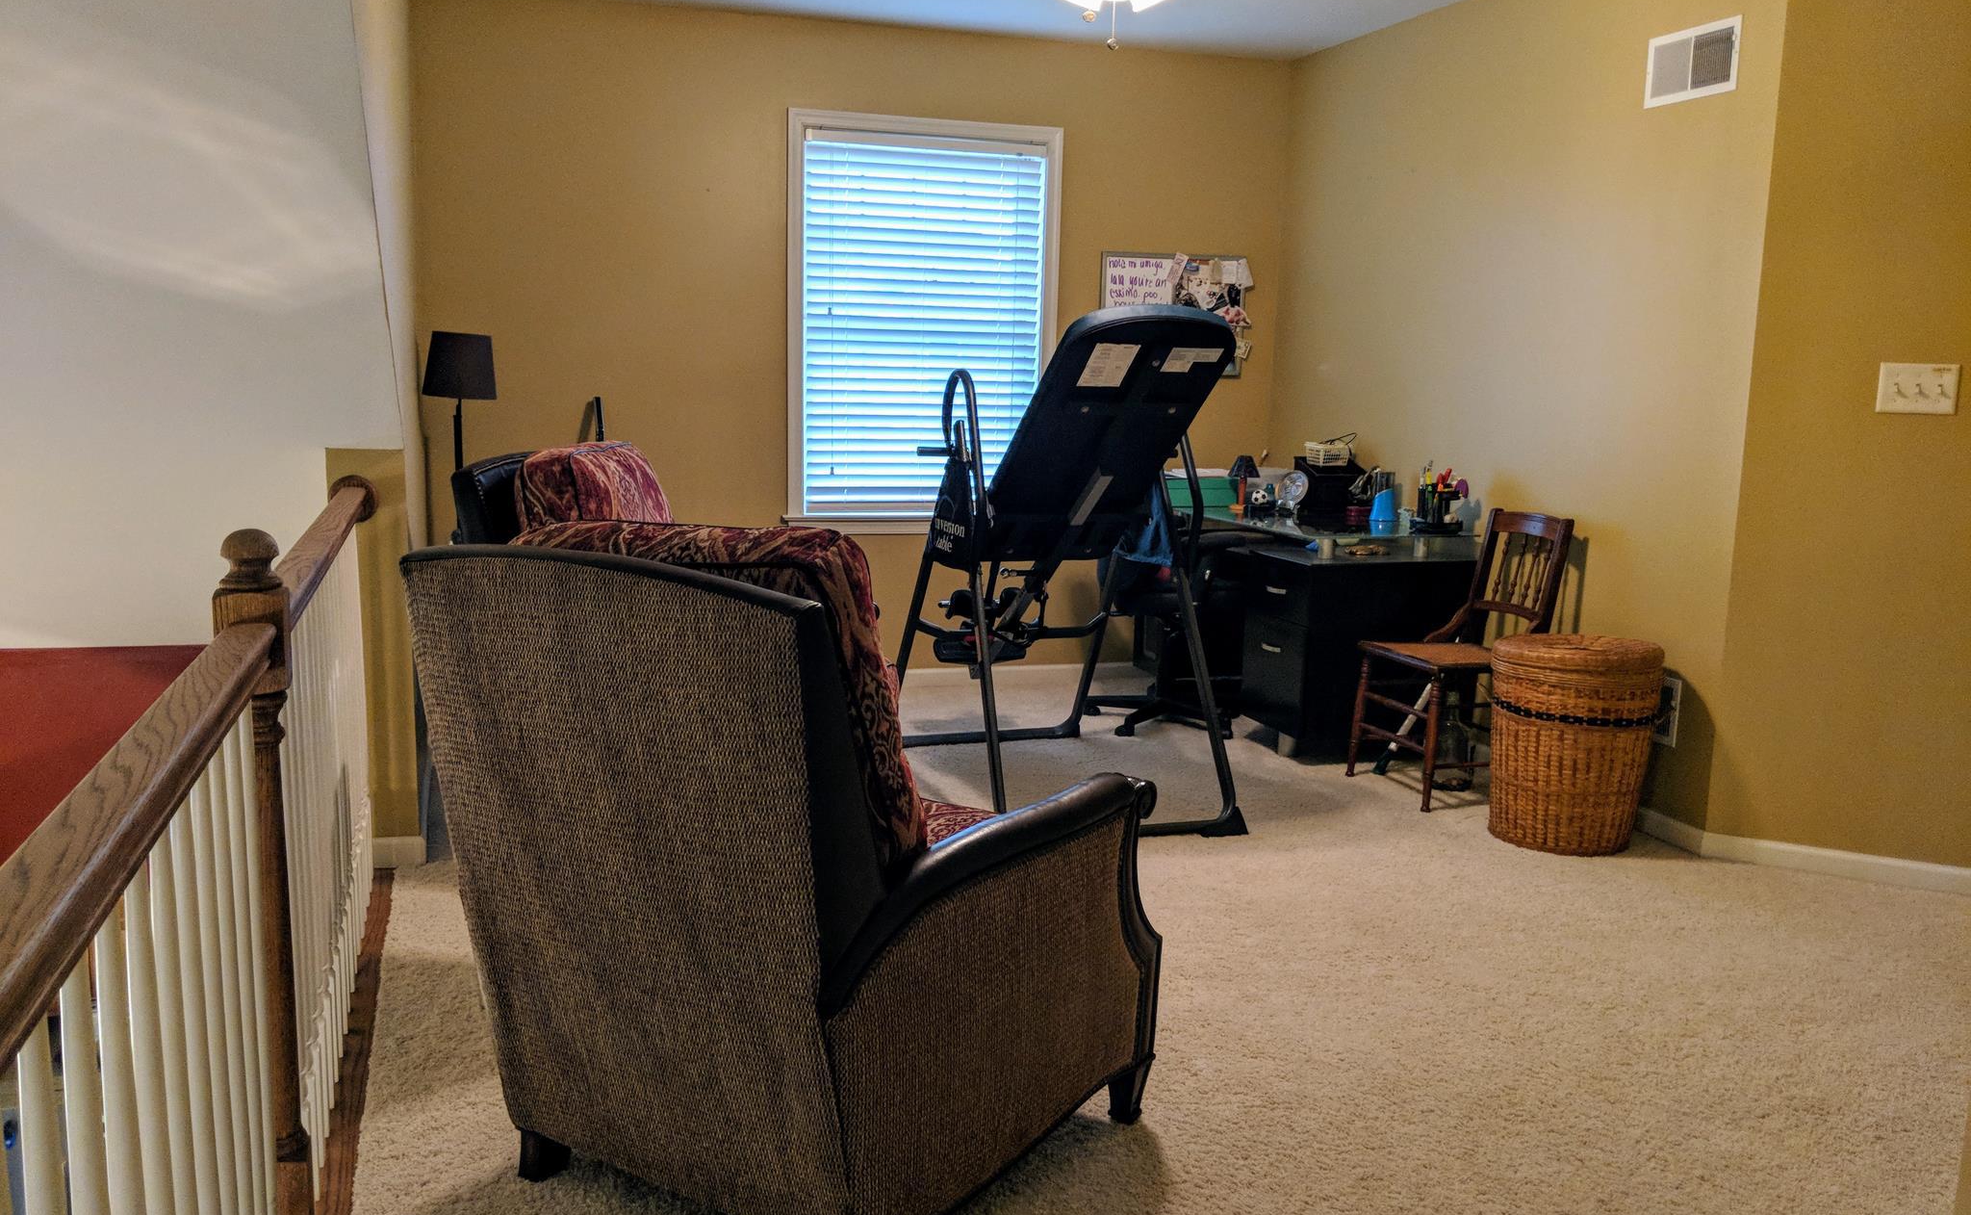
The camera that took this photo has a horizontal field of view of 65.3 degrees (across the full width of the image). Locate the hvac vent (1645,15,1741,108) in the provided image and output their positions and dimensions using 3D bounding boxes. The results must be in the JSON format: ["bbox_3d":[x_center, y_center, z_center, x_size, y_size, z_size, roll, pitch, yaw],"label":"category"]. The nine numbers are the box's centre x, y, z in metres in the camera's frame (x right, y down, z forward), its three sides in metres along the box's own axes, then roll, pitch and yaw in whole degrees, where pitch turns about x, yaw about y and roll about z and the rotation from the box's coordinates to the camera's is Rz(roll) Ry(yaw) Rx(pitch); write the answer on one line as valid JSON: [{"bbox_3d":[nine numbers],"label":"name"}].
[{"bbox_3d":[1.862,-1.433,4.053,0.018,0.180,0.330,-2,10,-17],"label":"hvac vent"}]

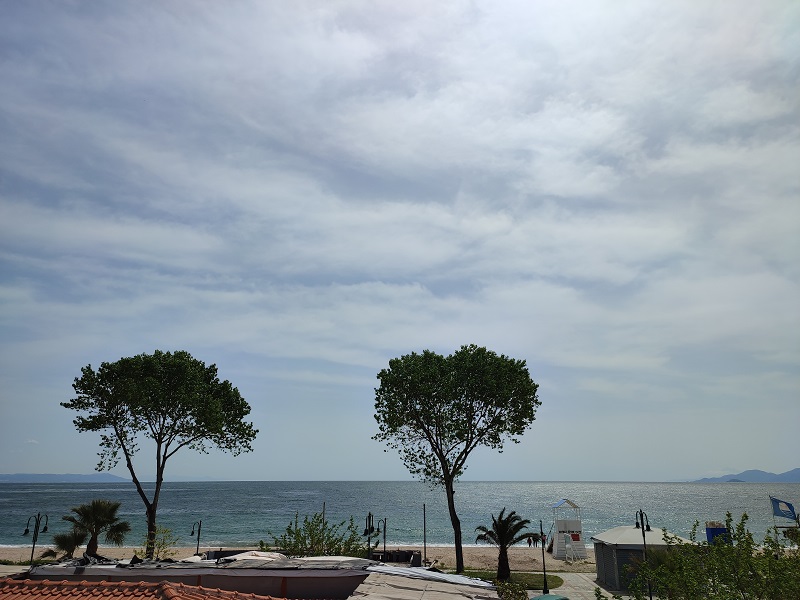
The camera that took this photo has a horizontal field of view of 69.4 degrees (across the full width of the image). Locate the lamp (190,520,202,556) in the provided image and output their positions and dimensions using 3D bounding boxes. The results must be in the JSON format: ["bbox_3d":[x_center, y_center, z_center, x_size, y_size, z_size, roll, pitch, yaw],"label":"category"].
[{"bbox_3d":[-13.611,17.002,38.681,0.400,4.169,1.200,-5,-18,16],"label":"lamp"}]

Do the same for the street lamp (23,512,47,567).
[{"bbox_3d":[-21.080,14.834,33.073,0.450,4.941,1.900,-2,-18,7],"label":"street lamp"}]

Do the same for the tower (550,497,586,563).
[{"bbox_3d":[16.588,22.281,56.414,3.100,5.338,3.300,-2,-18,8],"label":"tower"}]

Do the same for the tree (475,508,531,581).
[{"bbox_3d":[7.539,17.701,42.026,4.200,4.844,4.200,-2,-18,7],"label":"tree"}]

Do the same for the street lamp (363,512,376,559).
[{"bbox_3d":[-1.709,14.659,32.604,0.450,4.993,2.000,-2,-18,7],"label":"street lamp"}]

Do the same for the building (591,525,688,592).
[{"bbox_3d":[16.900,17.520,39.566,6.200,3.712,4.800,-2,-18,5],"label":"building"}]

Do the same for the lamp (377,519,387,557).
[{"bbox_3d":[-1.078,16.932,38.703,0.400,4.316,1.200,-5,-18,16],"label":"lamp"}]

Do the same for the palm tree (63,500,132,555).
[{"bbox_3d":[-22.750,17.761,43.160,4.500,5.408,4.400,9,-20,-28],"label":"palm tree"}]

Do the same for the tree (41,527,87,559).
[{"bbox_3d":[-24.893,18.743,42.851,3.200,3.350,3.100,9,-20,-28],"label":"tree"}]

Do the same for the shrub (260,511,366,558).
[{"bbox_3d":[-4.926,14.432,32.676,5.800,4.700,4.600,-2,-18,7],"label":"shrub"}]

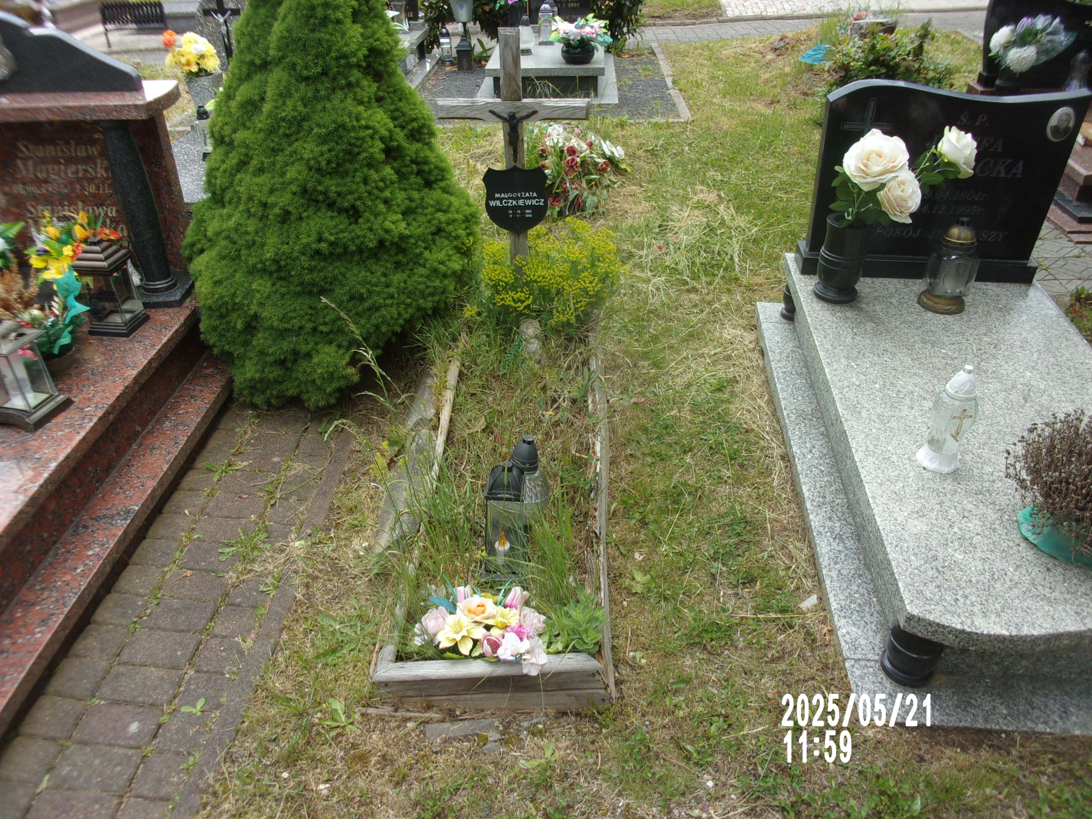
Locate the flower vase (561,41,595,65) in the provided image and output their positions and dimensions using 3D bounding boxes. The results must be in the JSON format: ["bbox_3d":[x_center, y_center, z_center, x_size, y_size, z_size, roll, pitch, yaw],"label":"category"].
[{"bbox_3d":[0.264,-2.934,7.252,0.275,0.150,0.275,0,32,0],"label":"flower vase"}]

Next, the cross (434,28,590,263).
[{"bbox_3d":[-0.117,-0.936,3.679,0.615,1.185,0.110,-1,32,2],"label":"cross"}]

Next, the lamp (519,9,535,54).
[{"bbox_3d":[-0.176,-3.188,7.495,0.165,0.325,0.165,0,32,0],"label":"lamp"}]

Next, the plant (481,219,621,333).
[{"bbox_3d":[0.020,-0.610,3.916,0.580,0.380,0.480,0,32,0],"label":"plant"}]

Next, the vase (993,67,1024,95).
[{"bbox_3d":[3.010,-2.102,5.733,0.175,0.260,0.175,0,32,0],"label":"vase"}]

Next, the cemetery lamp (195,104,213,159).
[{"bbox_3d":[-1.833,-1.485,4.753,0.088,0.285,0.088,0,32,0],"label":"cemetery lamp"}]

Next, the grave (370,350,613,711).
[{"bbox_3d":[-0.100,0.139,2.922,0.555,0.155,1.980,1,32,2],"label":"grave"}]

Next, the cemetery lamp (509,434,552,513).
[{"bbox_3d":[-0.063,0.229,2.536,0.165,0.350,0.165,4,32,-3],"label":"cemetery lamp"}]

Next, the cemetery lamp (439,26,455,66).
[{"bbox_3d":[-0.972,-3.541,8.619,0.125,0.345,0.125,0,32,0],"label":"cemetery lamp"}]

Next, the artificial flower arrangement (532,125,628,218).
[{"bbox_3d":[0.190,-1.428,5.198,0.580,0.420,0.460,0,32,0],"label":"artificial flower arrangement"}]

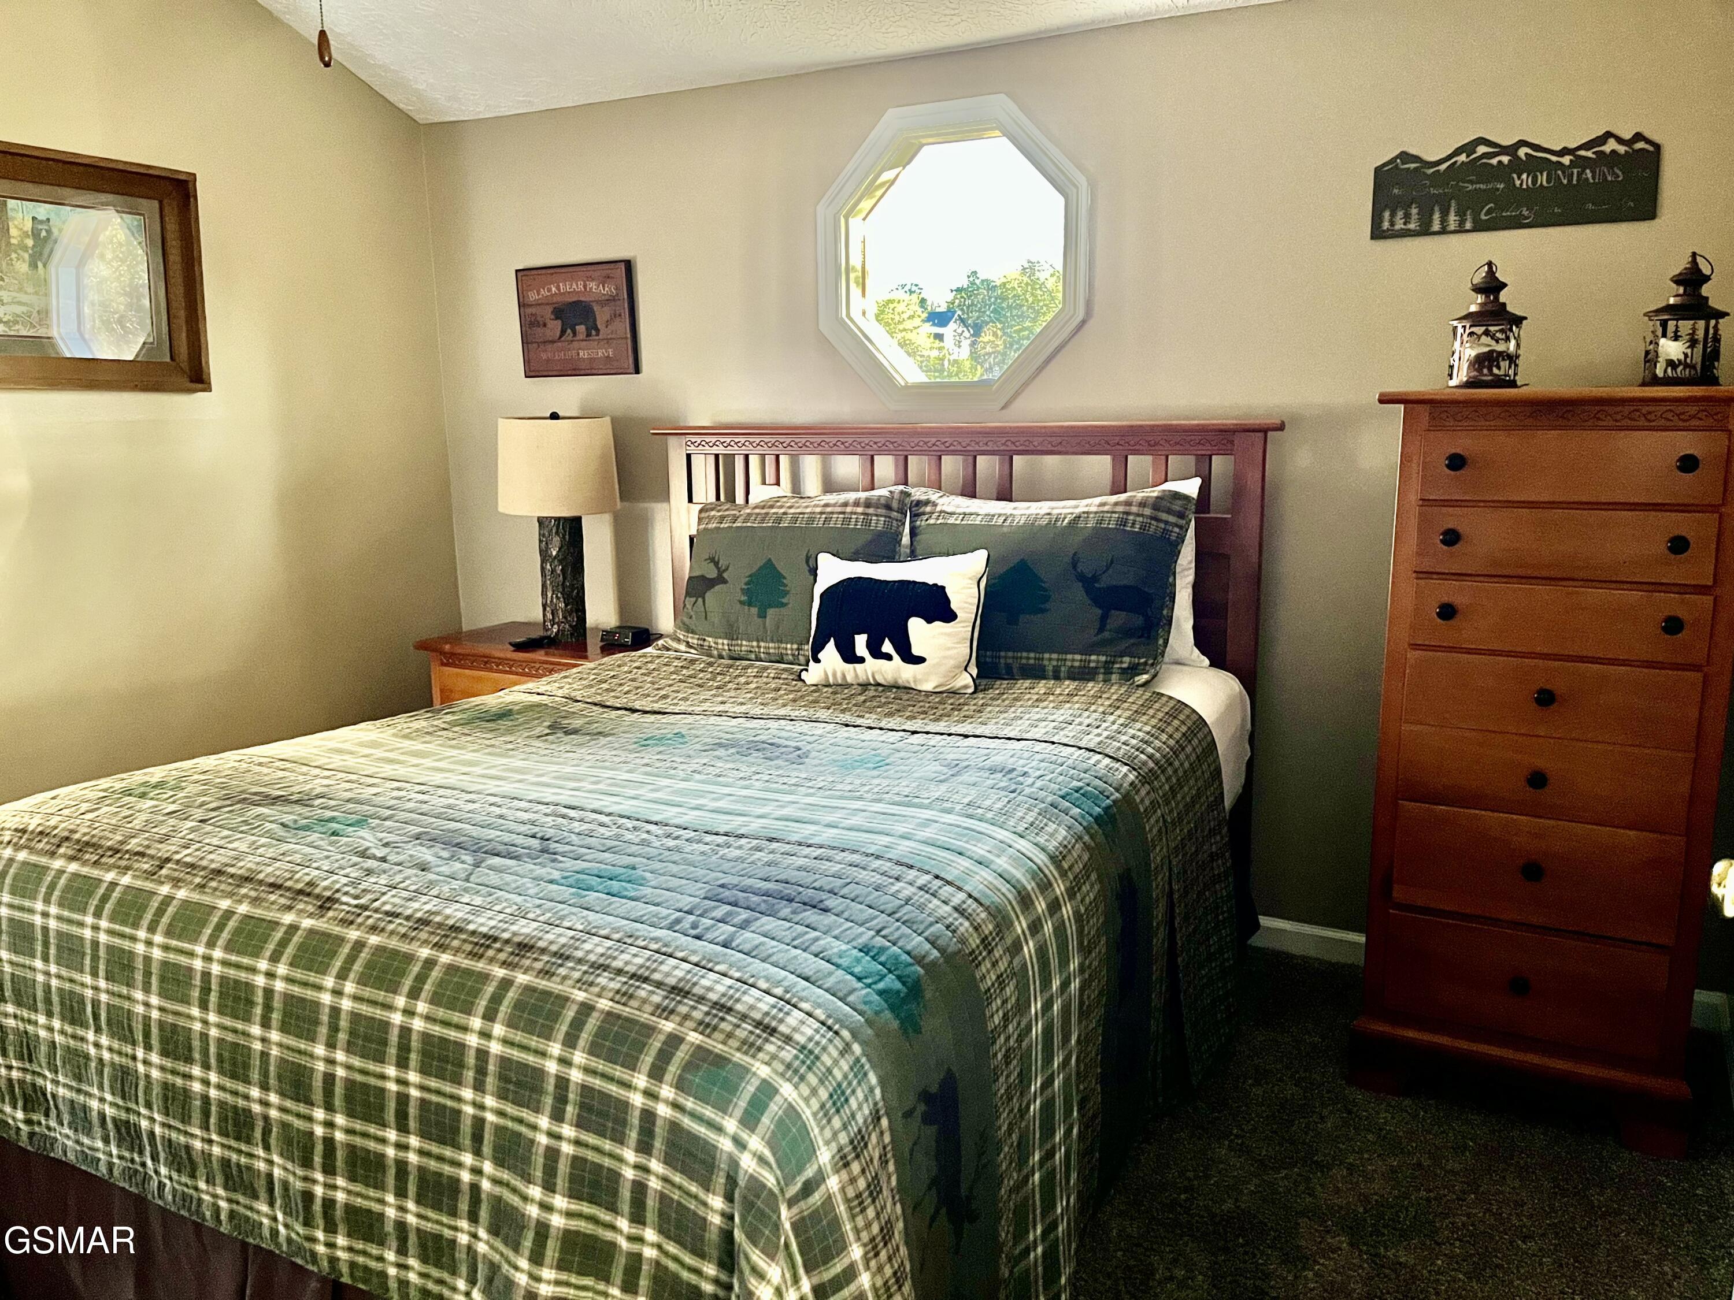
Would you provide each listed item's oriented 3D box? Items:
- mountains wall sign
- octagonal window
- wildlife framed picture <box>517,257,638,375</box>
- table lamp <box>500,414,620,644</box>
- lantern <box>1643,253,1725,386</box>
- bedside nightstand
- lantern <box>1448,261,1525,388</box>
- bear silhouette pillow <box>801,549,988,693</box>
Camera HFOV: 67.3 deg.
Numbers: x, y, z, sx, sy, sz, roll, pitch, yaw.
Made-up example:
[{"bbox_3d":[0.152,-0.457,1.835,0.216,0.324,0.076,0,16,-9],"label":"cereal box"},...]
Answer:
[{"bbox_3d":[1.284,-0.926,2.598,0.513,0.169,0.016,5,12,27],"label":"mountains wall sign"},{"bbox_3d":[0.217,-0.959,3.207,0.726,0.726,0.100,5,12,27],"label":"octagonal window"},{"bbox_3d":[-0.827,-0.939,3.715,0.401,0.303,0.028,5,12,27],"label":"wildlife framed picture"},{"bbox_3d":[-0.859,-0.342,3.647,0.335,0.630,0.335,-1,10,0],"label":"table lamp"},{"bbox_3d":[1.383,-0.553,2.179,0.127,0.218,0.127,5,12,27],"label":"lantern"},{"bbox_3d":[-0.873,0.296,3.719,0.670,0.650,0.425,5,12,27],"label":"bedside nightstand"},{"bbox_3d":[1.107,-0.580,2.321,0.127,0.222,0.127,5,12,27],"label":"lantern"},{"bbox_3d":[0.054,-0.069,2.804,0.410,0.300,0.130,5,-12,27],"label":"bear silhouette pillow"}]

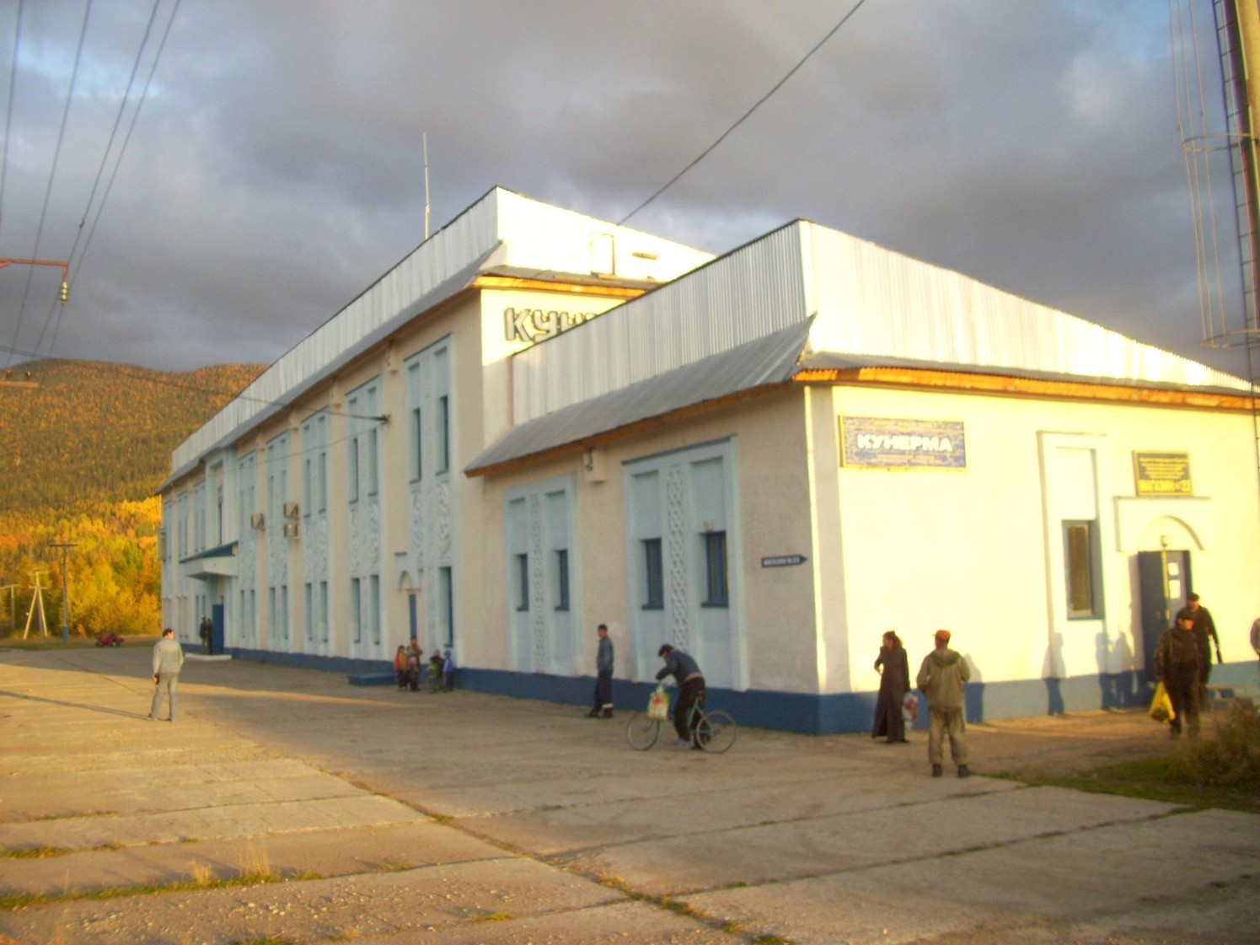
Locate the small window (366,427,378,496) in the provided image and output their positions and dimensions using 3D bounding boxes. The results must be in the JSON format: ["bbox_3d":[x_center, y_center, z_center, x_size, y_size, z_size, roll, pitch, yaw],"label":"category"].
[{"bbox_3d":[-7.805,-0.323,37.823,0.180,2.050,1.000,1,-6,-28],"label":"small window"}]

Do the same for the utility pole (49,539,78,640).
[{"bbox_3d":[-50.358,10.629,110.000,2.500,8.900,0.450,0,-6,-25],"label":"utility pole"}]

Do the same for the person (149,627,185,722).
[{"bbox_3d":[-8.674,3.792,23.200,0.640,1.770,0.420,-1,-6,-10],"label":"person"}]

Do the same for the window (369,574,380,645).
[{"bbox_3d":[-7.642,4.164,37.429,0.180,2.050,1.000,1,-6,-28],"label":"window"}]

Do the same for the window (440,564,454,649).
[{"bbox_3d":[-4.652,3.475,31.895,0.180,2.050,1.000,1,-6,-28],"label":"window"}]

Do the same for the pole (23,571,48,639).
[{"bbox_3d":[-60.969,13.534,127.000,2.500,7.200,1.400,0,-6,-26],"label":"pole"}]

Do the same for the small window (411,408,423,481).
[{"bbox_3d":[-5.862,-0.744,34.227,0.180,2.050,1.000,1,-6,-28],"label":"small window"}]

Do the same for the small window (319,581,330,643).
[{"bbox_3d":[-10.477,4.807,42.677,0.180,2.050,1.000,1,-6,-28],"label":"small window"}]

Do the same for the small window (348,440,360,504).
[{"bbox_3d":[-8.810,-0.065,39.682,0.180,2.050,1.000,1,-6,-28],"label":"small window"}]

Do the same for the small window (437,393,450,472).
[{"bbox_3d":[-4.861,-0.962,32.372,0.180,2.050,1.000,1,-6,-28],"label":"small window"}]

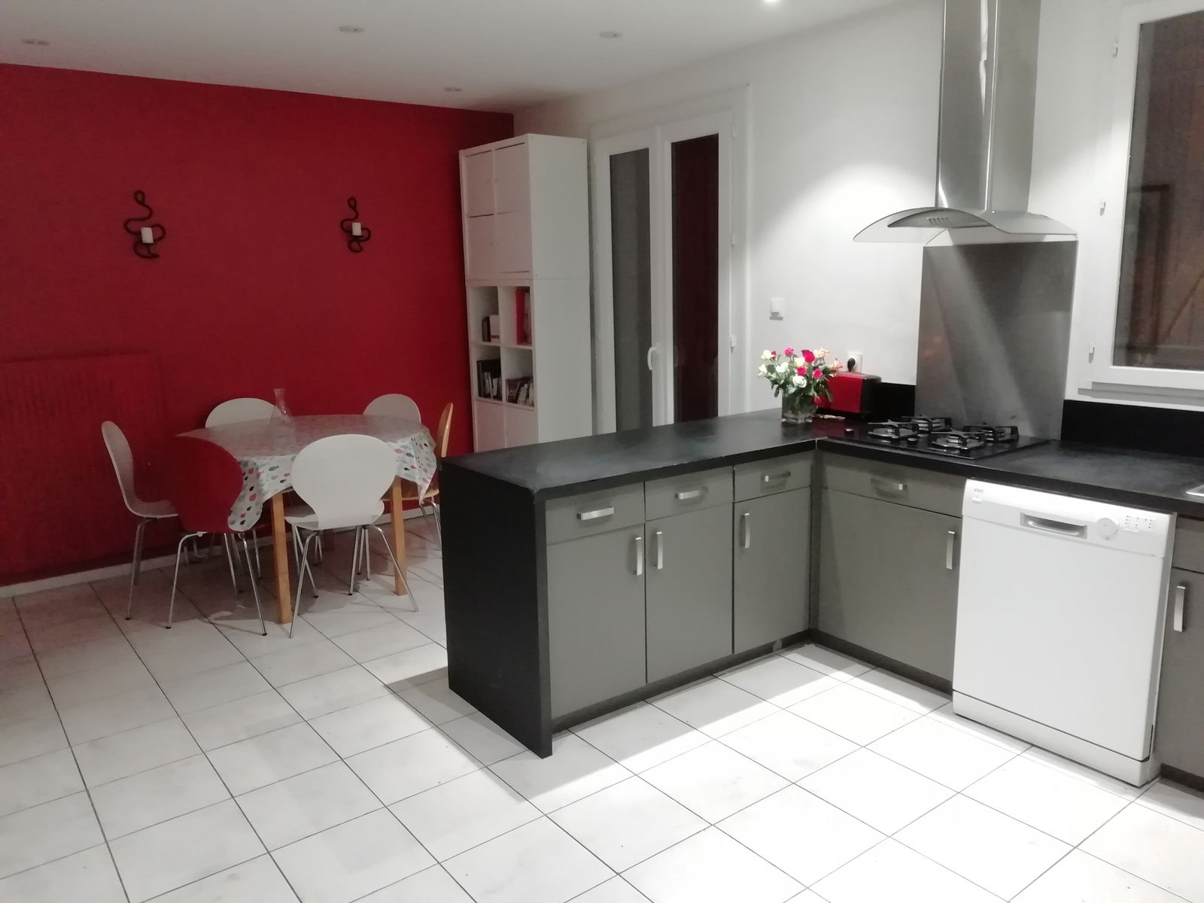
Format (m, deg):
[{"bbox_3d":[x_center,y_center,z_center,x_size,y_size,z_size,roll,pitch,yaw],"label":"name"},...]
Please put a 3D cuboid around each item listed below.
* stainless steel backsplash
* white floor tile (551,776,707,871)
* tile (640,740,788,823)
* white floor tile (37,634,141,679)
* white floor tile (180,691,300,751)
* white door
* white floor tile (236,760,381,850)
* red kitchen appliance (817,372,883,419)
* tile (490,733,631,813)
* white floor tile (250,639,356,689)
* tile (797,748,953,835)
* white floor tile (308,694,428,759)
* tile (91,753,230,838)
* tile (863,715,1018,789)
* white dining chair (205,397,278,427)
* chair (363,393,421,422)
[{"bbox_3d":[1.512,-0.441,3.534,0.012,0.722,0.620,-9,14,-36],"label":"stainless steel backsplash"},{"bbox_3d":[0.074,1.045,2.547,0.333,0.010,0.333,-9,14,-36],"label":"white floor tile"},{"bbox_3d":[0.340,0.995,2.731,0.326,0.010,0.326,-9,14,-36],"label":"tile"},{"bbox_3d":[-2.154,0.856,3.786,0.331,0.010,0.331,-9,14,-36],"label":"white floor tile"},{"bbox_3d":[-1.278,0.949,3.202,0.331,0.010,0.331,-9,14,-36],"label":"white floor tile"},{"bbox_3d":[0.344,-0.638,5.096,0.070,2.270,1.140,-9,14,-36],"label":"white door"},{"bbox_3d":[-0.871,1.042,2.676,0.331,0.010,0.331,-9,14,-36],"label":"white floor tile"},{"bbox_3d":[1.073,-0.255,4.029,0.160,0.186,0.300,-9,14,-36],"label":"red kitchen appliance"},{"bbox_3d":[-0.130,0.998,2.809,0.333,0.010,0.333,-9,14,-36],"label":"tile"},{"bbox_3d":[-1.212,0.859,3.662,0.331,0.010,0.331,-9,14,-36],"label":"white floor tile"},{"bbox_3d":[0.812,1.003,2.683,0.333,0.010,0.333,-9,14,-36],"label":"tile"},{"bbox_3d":[-0.799,0.945,3.119,0.326,0.010,0.326,-9,14,-36],"label":"white floor tile"},{"bbox_3d":[-1.338,1.038,2.737,0.333,0.010,0.333,-9,14,-36],"label":"tile"},{"bbox_3d":[1.073,0.953,2.866,0.326,0.010,0.326,-9,14,-36],"label":"tile"},{"bbox_3d":[-1.809,0.174,4.898,0.520,0.875,0.520,-9,13,-33],"label":"white dining chair"},{"bbox_3d":[-1.294,0.150,4.961,0.520,0.875,0.520,4,12,26],"label":"chair"}]

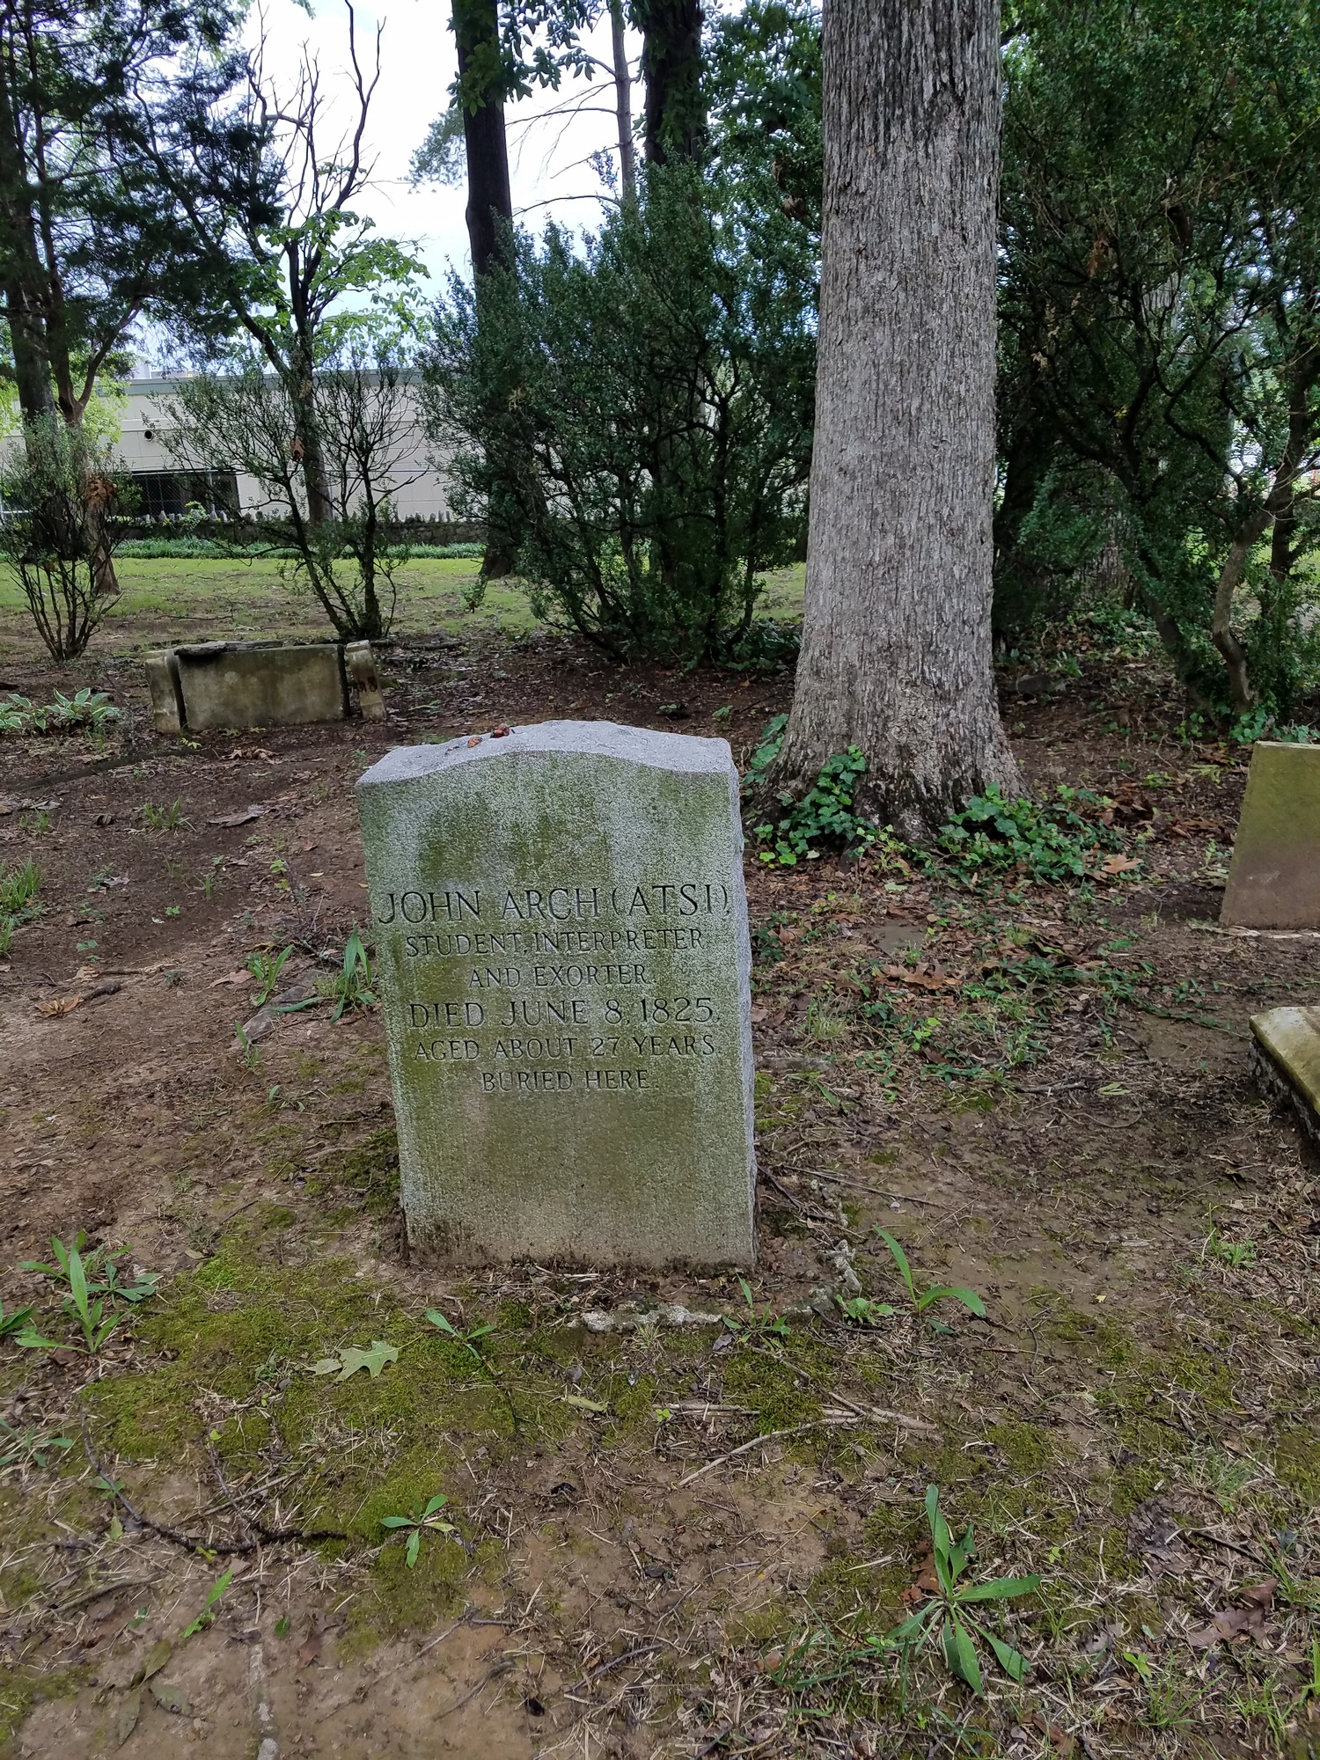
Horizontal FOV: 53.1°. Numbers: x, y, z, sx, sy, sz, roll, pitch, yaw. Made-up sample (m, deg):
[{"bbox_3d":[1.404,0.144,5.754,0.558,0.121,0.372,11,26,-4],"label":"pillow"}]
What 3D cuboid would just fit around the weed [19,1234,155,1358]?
[{"bbox_3d":[-0.972,0.704,2.263,0.215,0.130,0.160,0,17,0],"label":"weed"}]

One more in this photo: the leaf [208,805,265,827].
[{"bbox_3d":[-2.063,-0.317,6.381,0.270,0.045,0.160,-14,21,-38],"label":"leaf"}]

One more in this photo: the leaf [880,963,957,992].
[{"bbox_3d":[0.746,0.280,3.805,0.210,0.040,0.120,0,17,0],"label":"leaf"}]

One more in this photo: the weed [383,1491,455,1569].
[{"bbox_3d":[-0.330,0.891,1.817,0.098,0.033,0.108,0,17,0],"label":"weed"}]

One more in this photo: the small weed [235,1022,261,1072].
[{"bbox_3d":[-1.016,0.412,3.262,0.055,0.105,0.055,0,17,0],"label":"small weed"}]

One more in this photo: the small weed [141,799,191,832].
[{"bbox_3d":[-2.049,-0.267,5.492,0.185,0.100,0.130,0,17,0],"label":"small weed"}]

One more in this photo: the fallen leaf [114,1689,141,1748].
[{"bbox_3d":[-0.667,1.051,1.663,0.027,0.012,0.090,-1,16,-2],"label":"fallen leaf"}]

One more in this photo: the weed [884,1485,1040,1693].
[{"bbox_3d":[0.407,0.957,1.795,0.200,0.095,0.250,-1,16,0],"label":"weed"}]

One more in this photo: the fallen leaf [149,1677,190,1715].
[{"bbox_3d":[-0.627,1.042,1.691,0.078,0.012,0.033,9,19,32],"label":"fallen leaf"}]

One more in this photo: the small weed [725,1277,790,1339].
[{"bbox_3d":[0.166,0.733,2.264,0.113,0.075,0.075,0,17,0],"label":"small weed"}]

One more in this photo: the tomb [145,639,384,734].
[{"bbox_3d":[-2.814,-1.418,9.457,1.560,0.550,0.680,-6,17,-16],"label":"tomb"}]

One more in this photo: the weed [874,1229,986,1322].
[{"bbox_3d":[0.469,0.692,2.313,0.190,0.125,0.080,0,17,0],"label":"weed"}]

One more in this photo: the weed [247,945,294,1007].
[{"bbox_3d":[-1.213,0.291,4.091,0.130,0.130,0.150,-1,16,0],"label":"weed"}]

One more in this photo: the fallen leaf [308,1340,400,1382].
[{"bbox_3d":[-0.504,0.790,2.174,0.145,0.018,0.080,-4,18,-14],"label":"fallen leaf"}]

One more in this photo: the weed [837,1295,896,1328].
[{"bbox_3d":[0.355,0.747,2.289,0.098,0.032,0.055,0,17,0],"label":"weed"}]

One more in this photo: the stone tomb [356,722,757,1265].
[{"bbox_3d":[-0.174,0.234,2.636,0.695,1.036,0.290,-2,16,4],"label":"stone tomb"}]

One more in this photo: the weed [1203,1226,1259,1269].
[{"bbox_3d":[1.136,0.726,2.628,0.097,0.052,0.088,-1,16,0],"label":"weed"}]

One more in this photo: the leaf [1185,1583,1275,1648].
[{"bbox_3d":[0.728,0.933,1.685,0.120,0.030,0.070,-7,18,-21],"label":"leaf"}]

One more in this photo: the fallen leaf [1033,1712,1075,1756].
[{"bbox_3d":[0.481,1.043,1.621,0.032,0.018,0.066,-10,19,-29],"label":"fallen leaf"}]

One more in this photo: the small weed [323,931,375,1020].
[{"bbox_3d":[-0.946,0.280,4.005,0.145,0.195,0.190,-1,16,0],"label":"small weed"}]

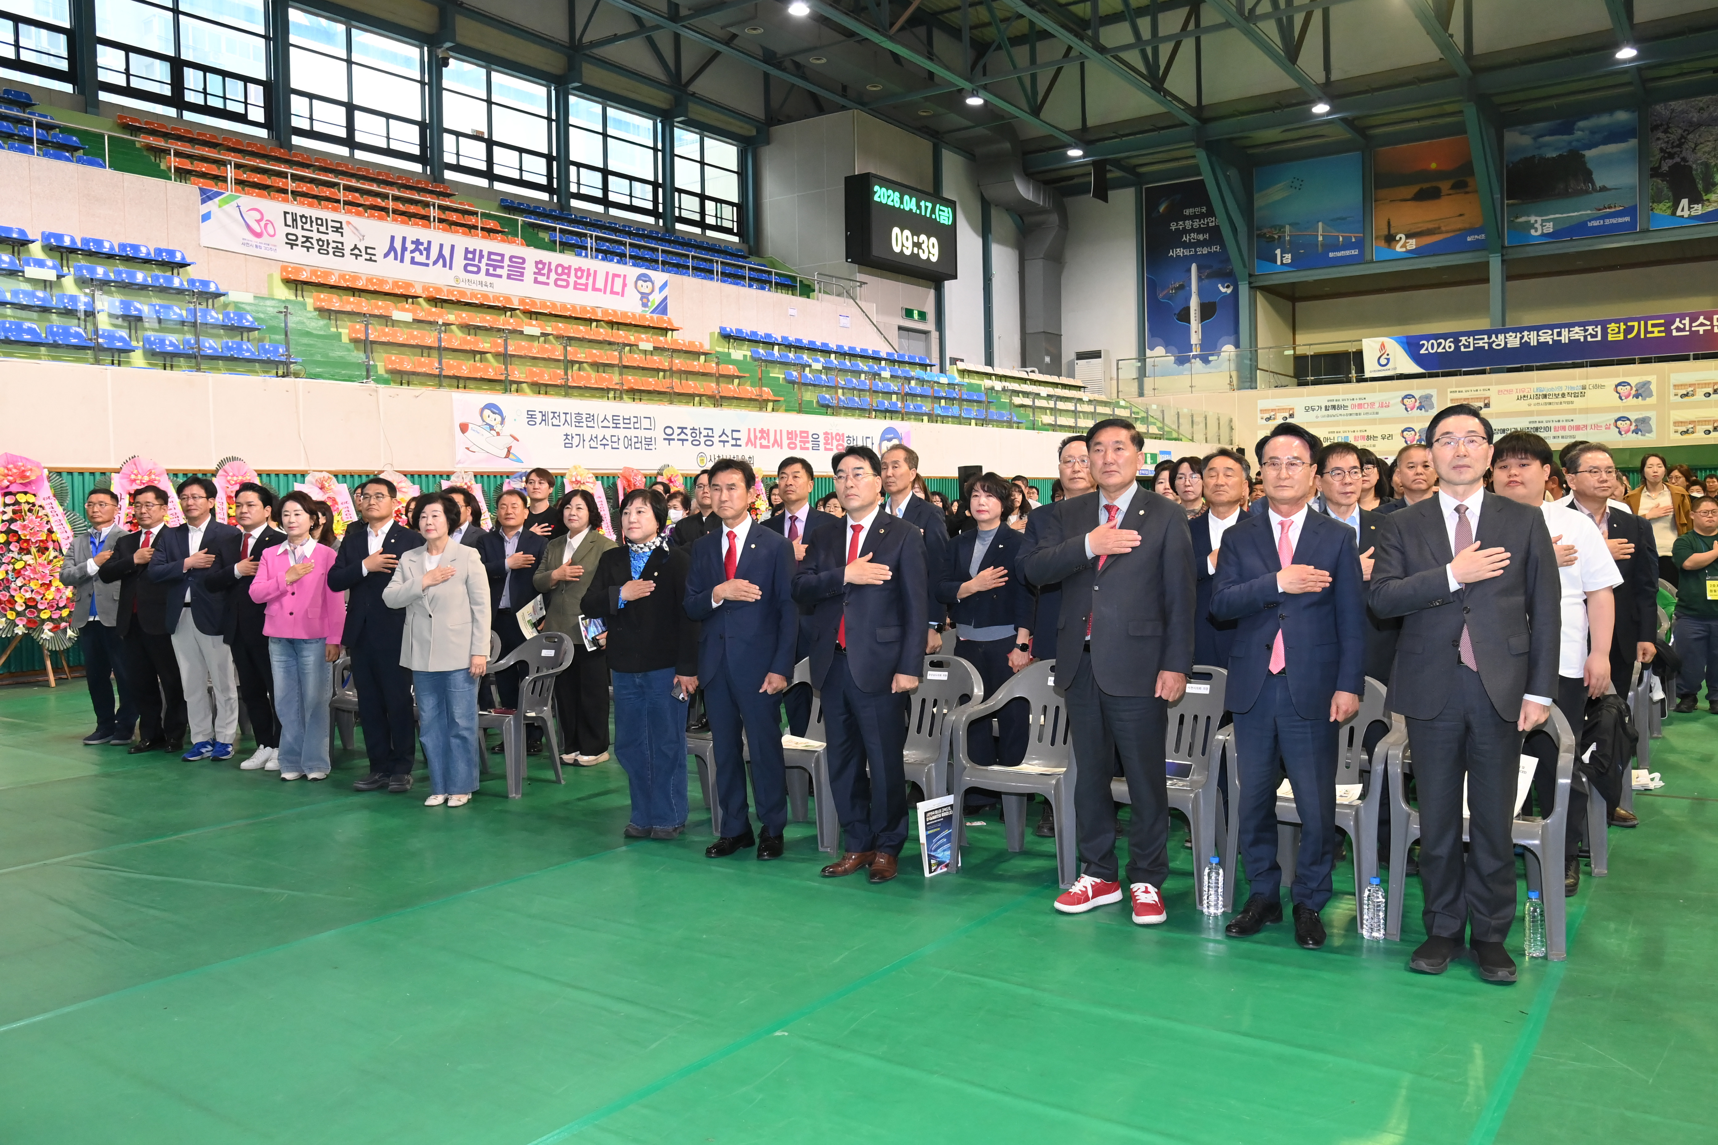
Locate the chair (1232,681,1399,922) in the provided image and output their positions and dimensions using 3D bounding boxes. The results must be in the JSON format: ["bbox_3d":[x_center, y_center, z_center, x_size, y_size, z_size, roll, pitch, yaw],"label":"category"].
[{"bbox_3d":[1.672,0.805,4.185,0.560,0.810,0.560,1,4,32],"label":"chair"}]

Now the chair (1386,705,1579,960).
[{"bbox_3d":[2.122,0.816,3.943,0.550,0.810,0.540,0,3,29],"label":"chair"}]

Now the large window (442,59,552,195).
[{"bbox_3d":[-9.089,-11.176,28.900,0.150,3.100,3.350,2,5,36],"label":"large window"}]

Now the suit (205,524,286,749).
[{"bbox_3d":[-3.740,0.391,6.989,0.460,1.370,0.300,0,3,22],"label":"suit"}]

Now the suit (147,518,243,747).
[{"bbox_3d":[-4.119,0.378,7.136,0.570,1.470,0.370,0,4,12],"label":"suit"}]

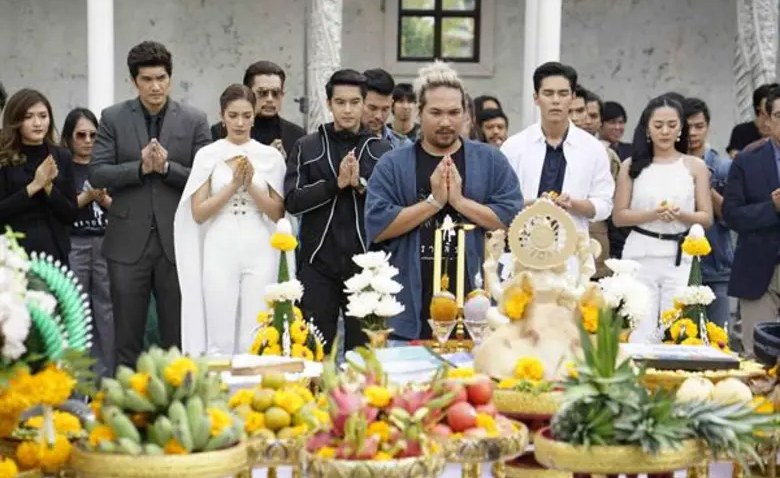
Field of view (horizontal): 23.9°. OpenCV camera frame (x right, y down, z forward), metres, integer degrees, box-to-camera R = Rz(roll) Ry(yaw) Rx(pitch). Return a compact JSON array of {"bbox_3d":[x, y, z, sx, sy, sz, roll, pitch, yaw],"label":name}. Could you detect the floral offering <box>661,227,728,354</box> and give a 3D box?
[{"bbox_3d":[0.860,0.143,5.200,0.205,0.370,0.200,0,5,0],"label":"floral offering"}]

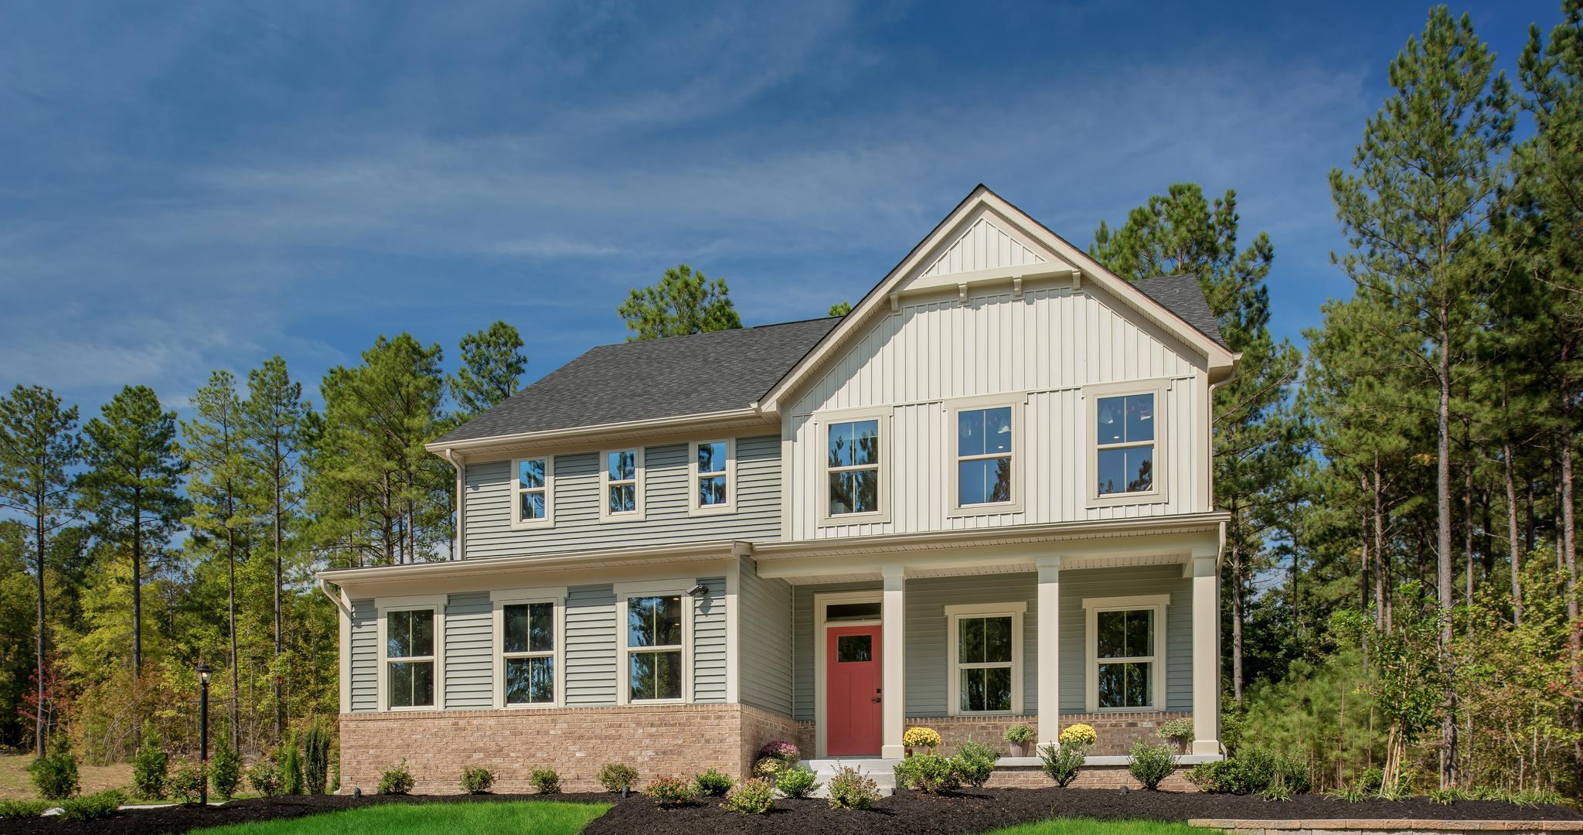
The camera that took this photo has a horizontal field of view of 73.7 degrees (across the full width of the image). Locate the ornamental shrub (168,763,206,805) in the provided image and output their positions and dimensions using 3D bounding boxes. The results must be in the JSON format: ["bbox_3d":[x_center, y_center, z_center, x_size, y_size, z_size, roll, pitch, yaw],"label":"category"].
[{"bbox_3d":[-8.768,5.304,15.300,0.510,0.608,0.520,0,-6,0],"label":"ornamental shrub"}]

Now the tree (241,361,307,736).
[{"bbox_3d":[-20.599,5.214,42.000,2.605,15.297,2.700,0,-6,0],"label":"tree"}]

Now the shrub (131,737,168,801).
[{"bbox_3d":[-10.634,5.810,17.500,0.603,0.973,0.603,0,-10,0],"label":"shrub"}]

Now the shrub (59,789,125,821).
[{"bbox_3d":[-9.494,5.250,14.300,0.887,0.422,0.800,0,-6,0],"label":"shrub"}]

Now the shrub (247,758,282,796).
[{"bbox_3d":[-8.088,5.511,16.200,0.540,0.589,0.520,0,-6,0],"label":"shrub"}]

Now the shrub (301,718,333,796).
[{"bbox_3d":[-7.461,5.336,16.600,0.496,1.120,0.496,0,-10,0],"label":"shrub"}]

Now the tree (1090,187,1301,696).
[{"bbox_3d":[13.859,1.581,36.000,7.100,18.000,7.100,0,-10,0],"label":"tree"}]

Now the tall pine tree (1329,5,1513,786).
[{"bbox_3d":[12.500,-0.430,21.000,3.700,15.600,3.700,-1,-3,16],"label":"tall pine tree"}]

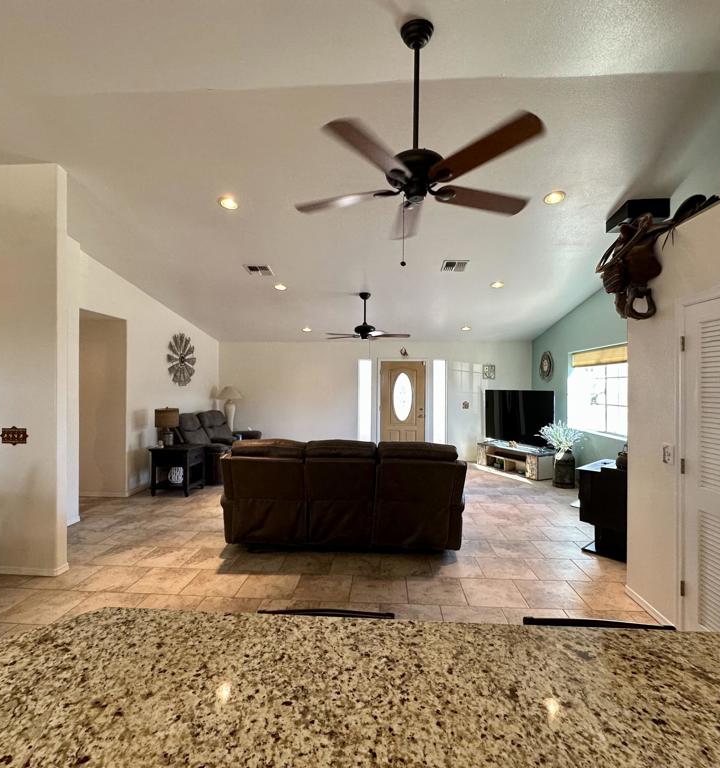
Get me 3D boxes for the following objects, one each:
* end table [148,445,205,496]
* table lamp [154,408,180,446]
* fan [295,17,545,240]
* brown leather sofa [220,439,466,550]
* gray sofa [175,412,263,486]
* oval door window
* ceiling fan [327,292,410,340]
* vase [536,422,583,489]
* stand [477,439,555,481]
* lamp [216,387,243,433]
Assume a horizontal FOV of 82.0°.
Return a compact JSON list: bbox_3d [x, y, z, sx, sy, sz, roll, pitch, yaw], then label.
[{"bbox_3d":[-2.621,1.241,5.989,0.600,0.668,0.490,0,0,4],"label":"end table"},{"bbox_3d":[-2.839,0.612,6.117,0.330,0.565,0.330,0,0,3],"label":"table lamp"},{"bbox_3d":[0.286,-1.378,2.084,1.290,0.920,1.290,0,0,4],"label":"fan"},{"bbox_3d":[-0.150,1.070,4.370,2.310,1.030,0.980,0,0,4],"label":"brown leather sofa"},{"bbox_3d":[-2.484,1.038,7.257,0.990,1.070,1.760,0,0,8],"label":"gray sofa"},{"bbox_3d":[0.881,0.268,8.461,0.411,0.994,0.040,0,0,4],"label":"oval door window"},{"bbox_3d":[0.077,-0.958,5.866,1.290,0.663,1.290,0,0,4],"label":"ceiling fan"},{"bbox_3d":[3.053,1.069,6.307,0.660,1.010,0.600,0,0,3],"label":"vase"},{"bbox_3d":[2.783,1.370,7.507,0.410,0.400,1.500,0,0,-23],"label":"stand"},{"bbox_3d":[-2.600,0.510,8.286,0.530,0.921,0.530,0,0,4],"label":"lamp"}]

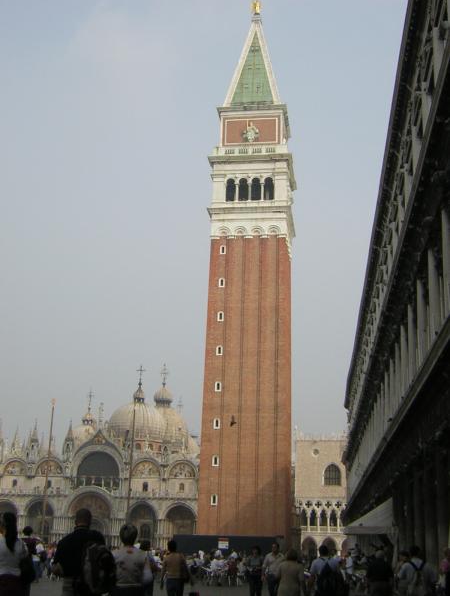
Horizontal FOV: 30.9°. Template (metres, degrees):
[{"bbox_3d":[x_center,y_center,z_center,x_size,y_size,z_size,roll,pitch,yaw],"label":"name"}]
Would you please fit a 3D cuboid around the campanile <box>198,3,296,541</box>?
[{"bbox_3d":[4.615,-7.739,135.921,13.600,98.200,13.600,-1,-17,8],"label":"campanile"}]

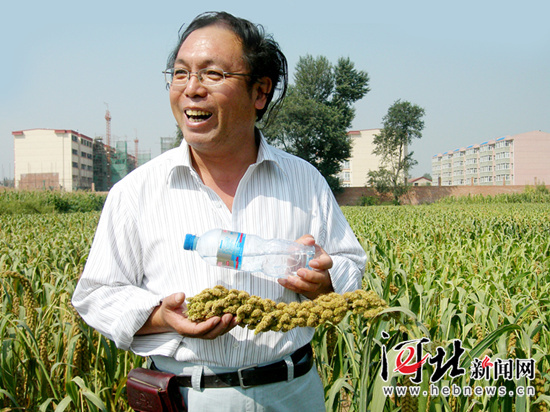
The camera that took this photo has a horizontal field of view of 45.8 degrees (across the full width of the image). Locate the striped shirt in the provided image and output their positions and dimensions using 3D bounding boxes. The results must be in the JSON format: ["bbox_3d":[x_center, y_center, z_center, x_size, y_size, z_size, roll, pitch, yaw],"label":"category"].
[{"bbox_3d":[-0.110,0.078,1.300,0.585,0.475,0.360,0,1,-7],"label":"striped shirt"}]

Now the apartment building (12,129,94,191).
[{"bbox_3d":[-51.500,-8.500,154.000,13.000,16.800,20.000,0,1,-2],"label":"apartment building"}]

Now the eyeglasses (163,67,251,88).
[{"bbox_3d":[-0.112,-0.240,1.225,0.142,0.044,0.135,8,10,31],"label":"eyeglasses"}]

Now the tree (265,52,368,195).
[{"bbox_3d":[3.168,-5.998,55.000,9.799,13.599,8.623,0,1,0],"label":"tree"}]

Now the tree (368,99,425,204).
[{"bbox_3d":[10.263,-4.140,55.000,4.899,9.882,4.507,0,1,0],"label":"tree"}]

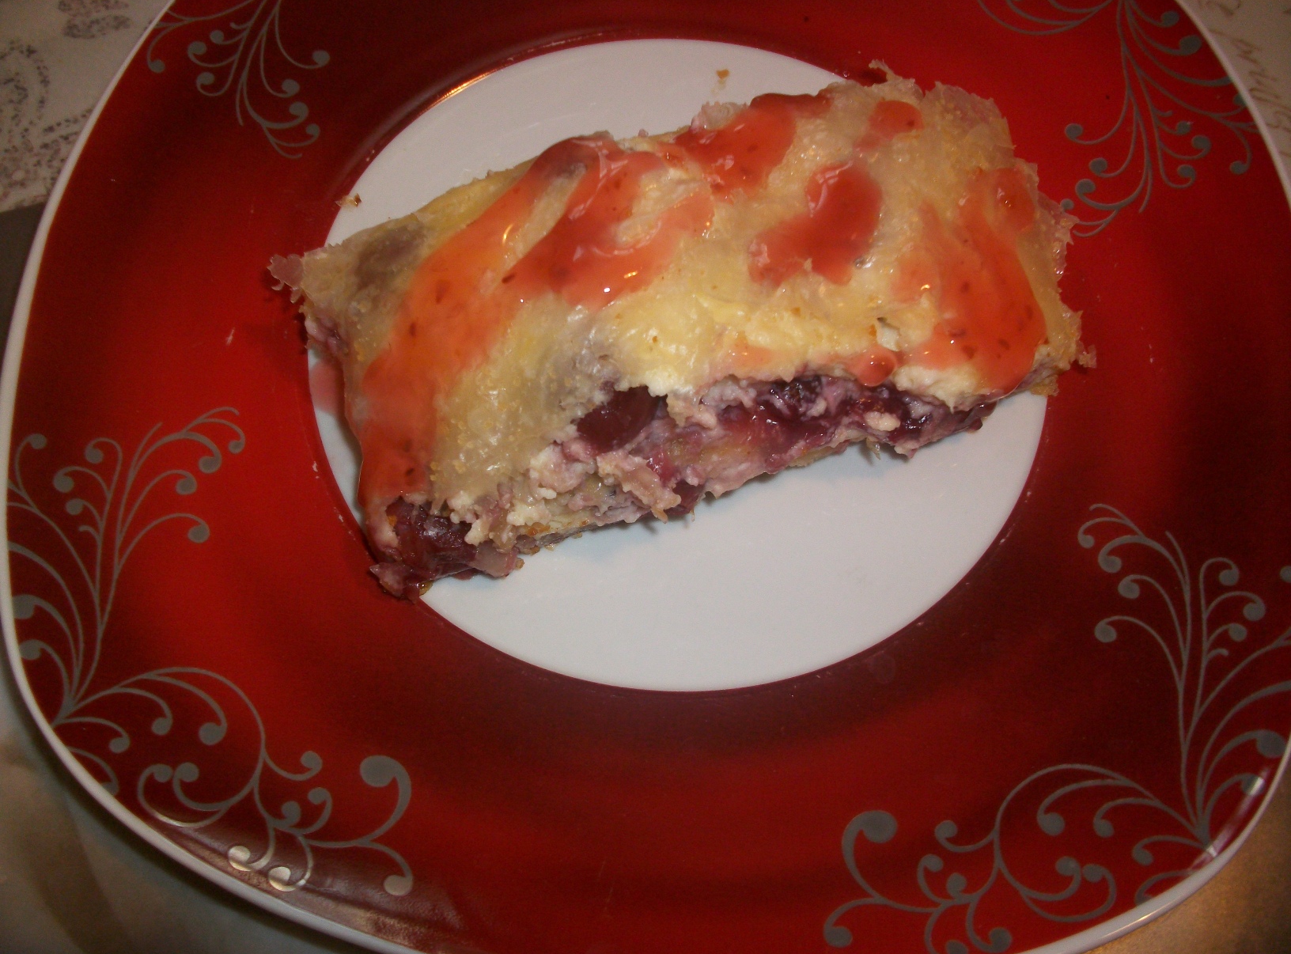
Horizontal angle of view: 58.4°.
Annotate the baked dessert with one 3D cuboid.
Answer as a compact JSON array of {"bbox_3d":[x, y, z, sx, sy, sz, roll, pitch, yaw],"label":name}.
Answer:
[{"bbox_3d":[0.008,-0.033,0.223,0.144,0.036,0.068,-18,70,-9],"label":"baked dessert"}]

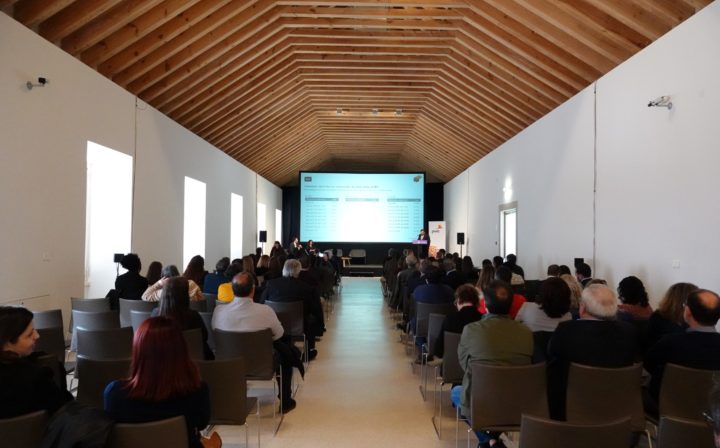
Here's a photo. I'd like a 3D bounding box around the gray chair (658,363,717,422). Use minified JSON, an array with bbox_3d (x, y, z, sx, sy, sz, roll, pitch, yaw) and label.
[{"bbox_3d":[2.032,1.259,3.086,0.500,0.850,0.550,1,-2,0],"label":"gray chair"}]

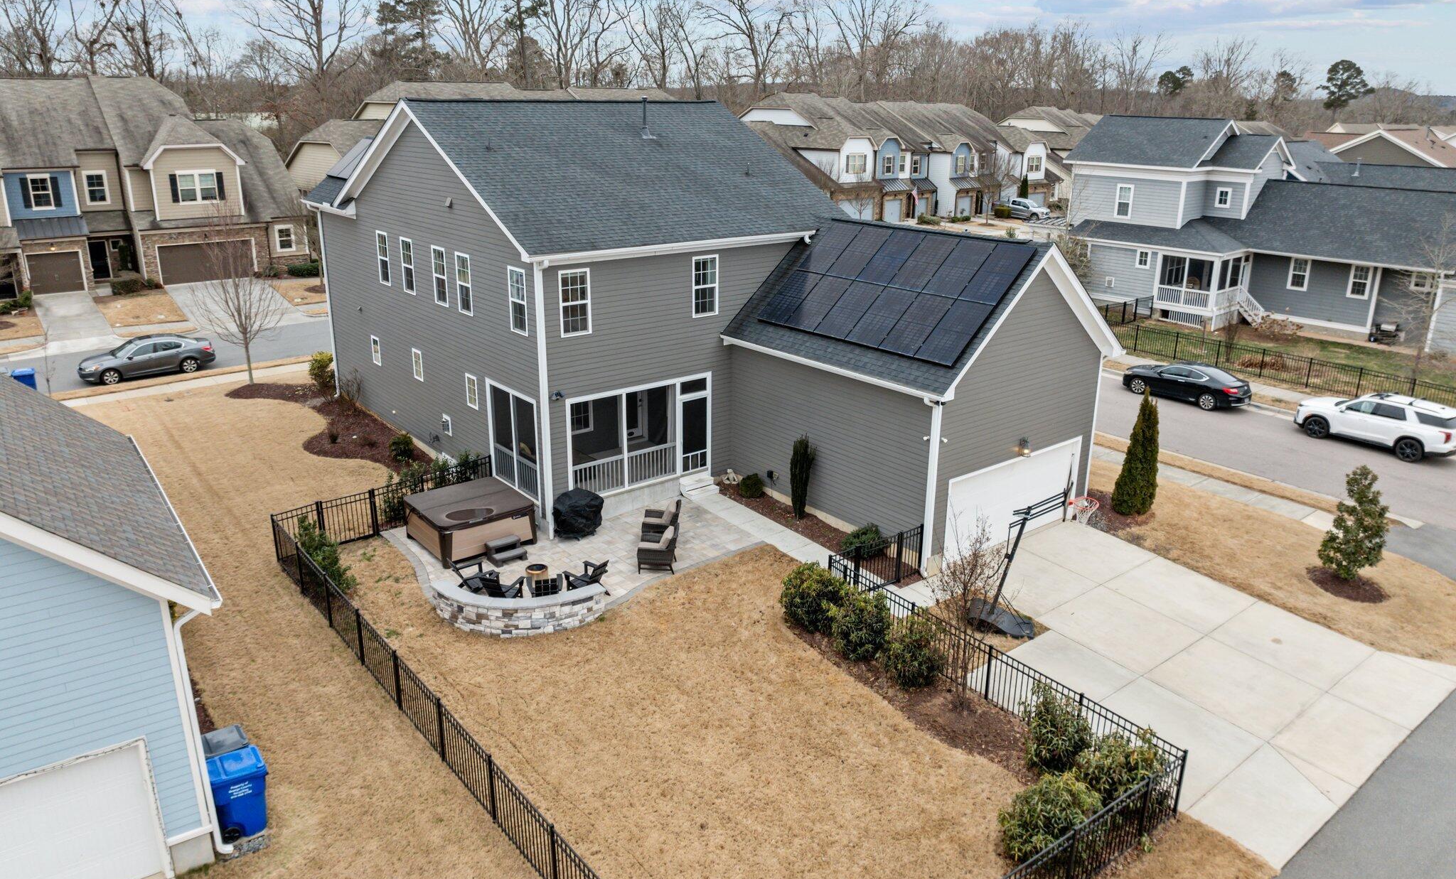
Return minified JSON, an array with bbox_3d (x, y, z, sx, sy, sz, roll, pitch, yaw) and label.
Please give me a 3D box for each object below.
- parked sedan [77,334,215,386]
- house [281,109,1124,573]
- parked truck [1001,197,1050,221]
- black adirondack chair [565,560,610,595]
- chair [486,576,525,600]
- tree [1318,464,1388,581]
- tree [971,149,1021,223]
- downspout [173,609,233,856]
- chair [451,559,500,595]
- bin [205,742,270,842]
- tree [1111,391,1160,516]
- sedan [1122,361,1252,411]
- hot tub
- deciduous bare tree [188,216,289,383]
[{"bbox_3d":[-23.269,-3.376,40.341,4.880,1.460,1.830,-15,24,-39],"label":"parked sedan"},{"bbox_3d":[-2.091,-4.424,29.001,12.640,10.168,22.050,-13,23,-37],"label":"house"},{"bbox_3d":[29.615,-23.065,100.523,2.030,1.960,5.890,-13,23,-35],"label":"parked truck"},{"bbox_3d":[-2.874,2.870,20.976,0.840,0.840,0.740,10,20,28],"label":"black adirondack chair"},{"bbox_3d":[-4.611,3.037,20.420,0.740,0.840,0.840,8,19,22],"label":"chair"},{"bbox_3d":[14.430,1.901,22.926,1.450,2.850,1.450,-14,23,-36],"label":"tree"},{"bbox_3d":[24.952,-23.728,94.588,4.400,6.900,4.400,-14,23,-36],"label":"tree"},{"bbox_3d":[-7.291,4.143,14.198,0.420,3.900,0.100,-14,23,-36],"label":"downspout"},{"bbox_3d":[-5.340,2.844,20.997,0.840,0.840,0.740,-9,20,-26],"label":"chair"},{"bbox_3d":[-7.395,5.327,15.175,0.820,1.080,0.710,-14,23,-36],"label":"bin"},{"bbox_3d":[11.026,0.302,26.892,1.170,3.400,1.170,-14,23,-36],"label":"tree"},{"bbox_3d":[17.289,-2.253,37.863,1.850,1.440,4.810,-14,23,-36],"label":"sedan"},{"bbox_3d":[-6.047,1.900,23.662,2.280,0.980,2.260,-13,23,-37],"label":"hot tub"},{"bbox_3d":[-18.712,-5.401,38.610,4.000,6.800,4.000,-14,23,-36],"label":"deciduous bare tree"}]

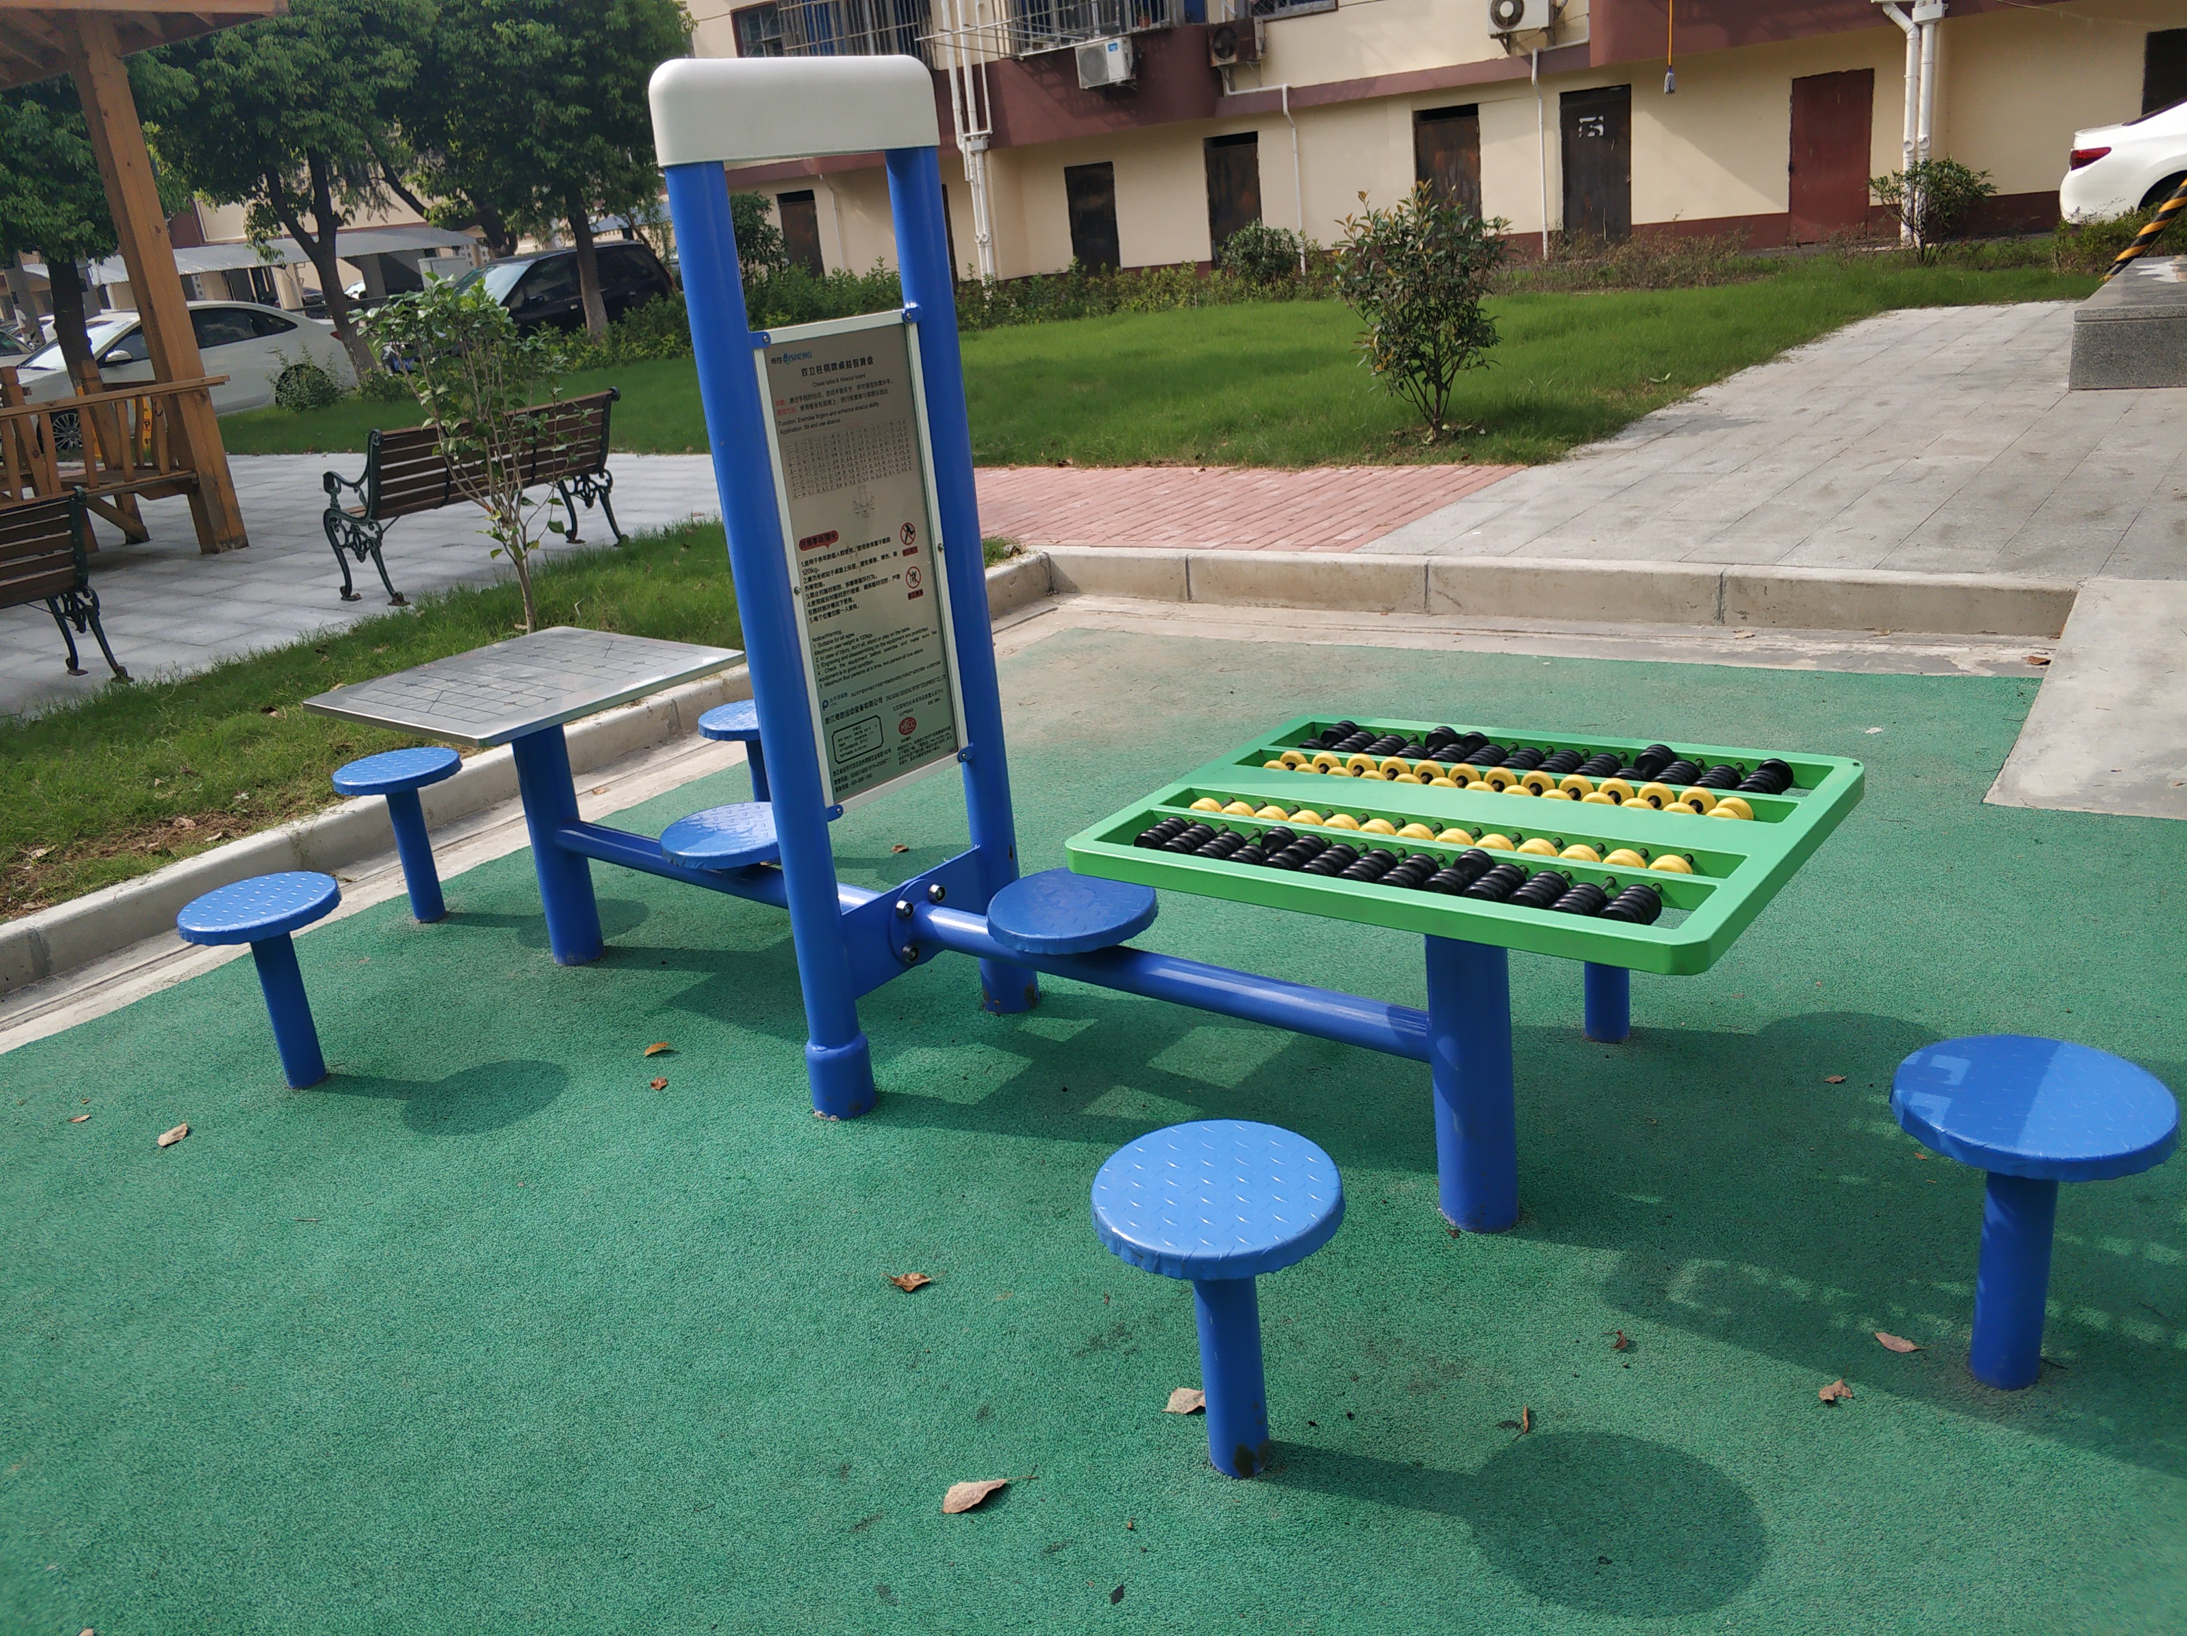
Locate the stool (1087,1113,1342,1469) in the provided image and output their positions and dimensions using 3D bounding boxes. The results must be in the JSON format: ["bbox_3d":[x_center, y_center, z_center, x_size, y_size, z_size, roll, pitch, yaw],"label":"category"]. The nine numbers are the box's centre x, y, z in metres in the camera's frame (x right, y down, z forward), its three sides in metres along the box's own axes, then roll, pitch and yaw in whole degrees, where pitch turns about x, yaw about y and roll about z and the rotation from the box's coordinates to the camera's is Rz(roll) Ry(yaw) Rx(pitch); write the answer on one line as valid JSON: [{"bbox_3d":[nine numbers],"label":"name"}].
[{"bbox_3d":[0.164,0.611,2.051,0.296,0.388,0.296,-5,19,2],"label":"stool"}]

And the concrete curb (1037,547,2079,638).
[{"bbox_3d":[1.357,-0.826,6.009,3.662,0.172,0.150,8,23,34],"label":"concrete curb"}]

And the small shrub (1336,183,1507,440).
[{"bbox_3d":[1.599,-2.477,8.287,0.831,1.178,0.831,9,24,36],"label":"small shrub"}]

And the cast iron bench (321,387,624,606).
[{"bbox_3d":[-2.869,-1.541,8.043,0.610,0.775,1.400,8,24,34],"label":"cast iron bench"}]

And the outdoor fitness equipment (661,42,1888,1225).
[{"bbox_3d":[0.185,-0.282,2.522,1.667,1.752,0.723,9,24,36],"label":"outdoor fitness equipment"}]

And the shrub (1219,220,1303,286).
[{"bbox_3d":[2.102,-7.001,21.279,1.100,1.000,1.100,-5,19,2],"label":"shrub"}]

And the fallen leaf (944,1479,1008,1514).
[{"bbox_3d":[-0.152,0.827,2.093,0.088,0.017,0.050,-17,22,-28],"label":"fallen leaf"}]

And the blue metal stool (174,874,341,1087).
[{"bbox_3d":[-1.587,0.343,3.343,0.296,0.388,0.296,9,24,36],"label":"blue metal stool"}]

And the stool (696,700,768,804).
[{"bbox_3d":[-0.816,-0.076,4.303,0.296,0.388,0.296,9,24,36],"label":"stool"}]

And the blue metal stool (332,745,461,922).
[{"bbox_3d":[-1.663,0.059,4.176,0.296,0.388,0.296,9,24,36],"label":"blue metal stool"}]

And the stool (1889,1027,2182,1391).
[{"bbox_3d":[1.118,0.506,2.060,0.296,0.388,0.296,9,24,36],"label":"stool"}]

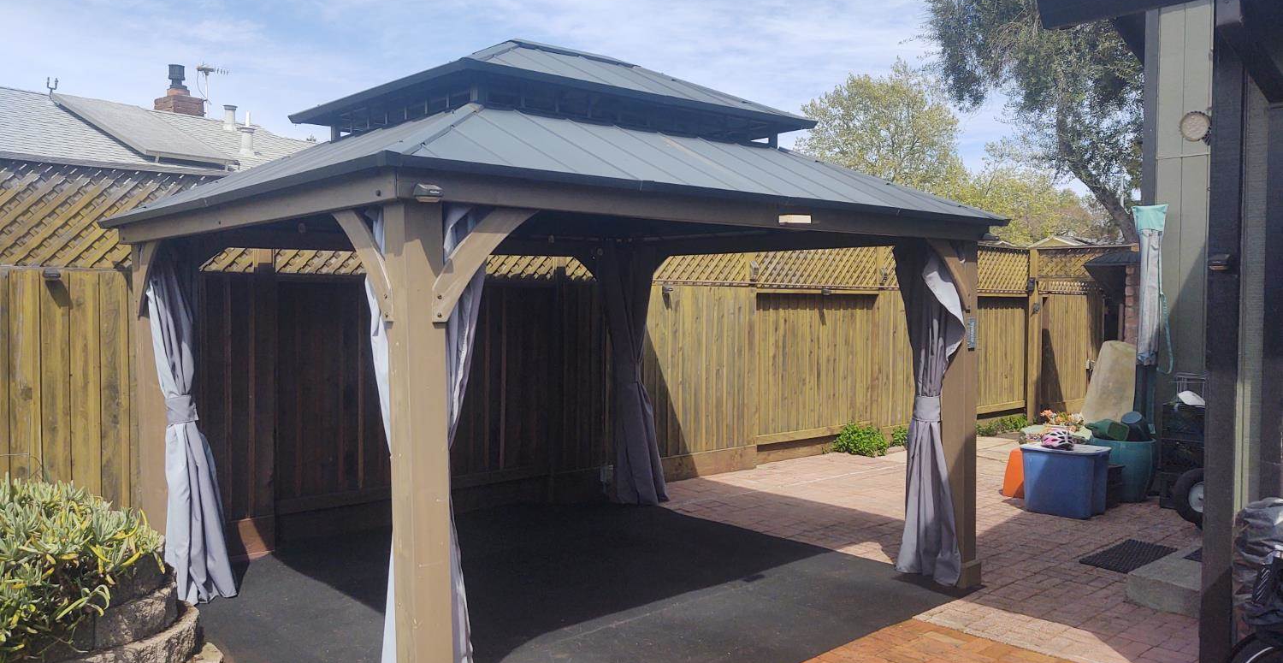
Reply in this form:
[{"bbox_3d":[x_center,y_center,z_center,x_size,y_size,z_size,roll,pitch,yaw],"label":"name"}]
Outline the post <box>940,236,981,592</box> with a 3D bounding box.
[{"bbox_3d":[1.817,0.457,5.739,0.182,1.995,0.182,-3,3,-42],"label":"post"}]

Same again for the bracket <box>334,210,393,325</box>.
[{"bbox_3d":[-0.952,-0.235,3.467,0.037,0.392,0.430,-3,3,-42],"label":"bracket"}]

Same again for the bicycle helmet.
[{"bbox_3d":[3.178,0.823,7.645,0.190,0.150,0.250,-2,2,-20],"label":"bicycle helmet"}]

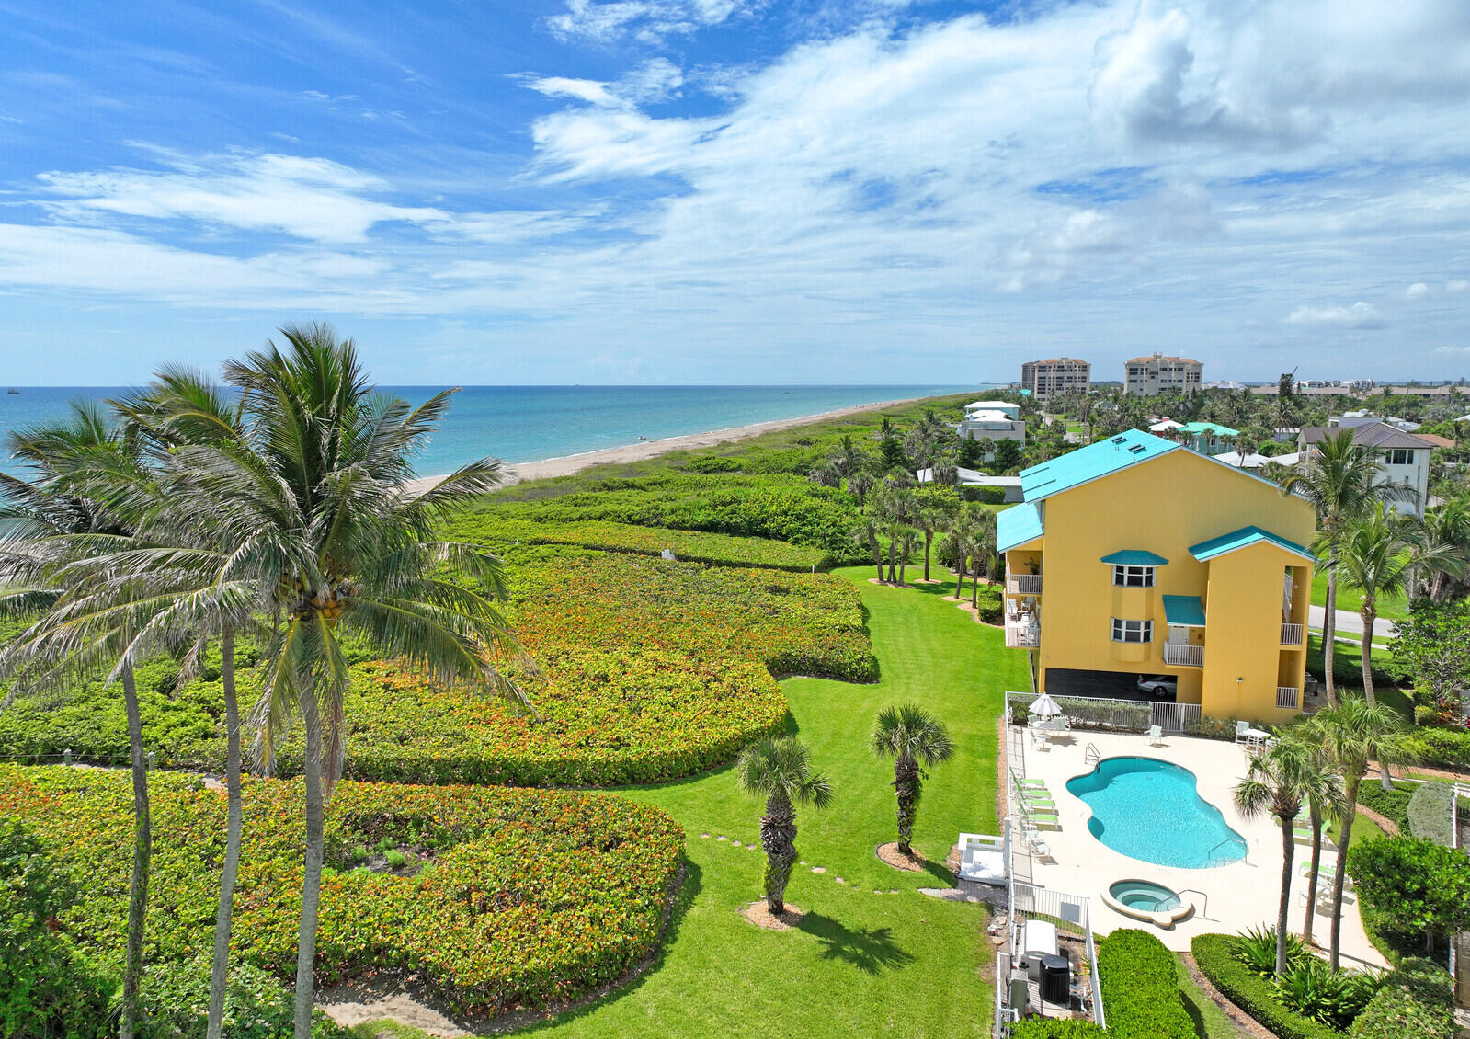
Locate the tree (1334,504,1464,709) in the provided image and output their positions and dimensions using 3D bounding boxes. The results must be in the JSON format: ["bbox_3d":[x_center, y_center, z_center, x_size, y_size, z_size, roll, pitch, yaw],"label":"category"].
[{"bbox_3d":[28.042,5.640,43.525,5.753,12.739,5.466,5,9,33],"label":"tree"}]

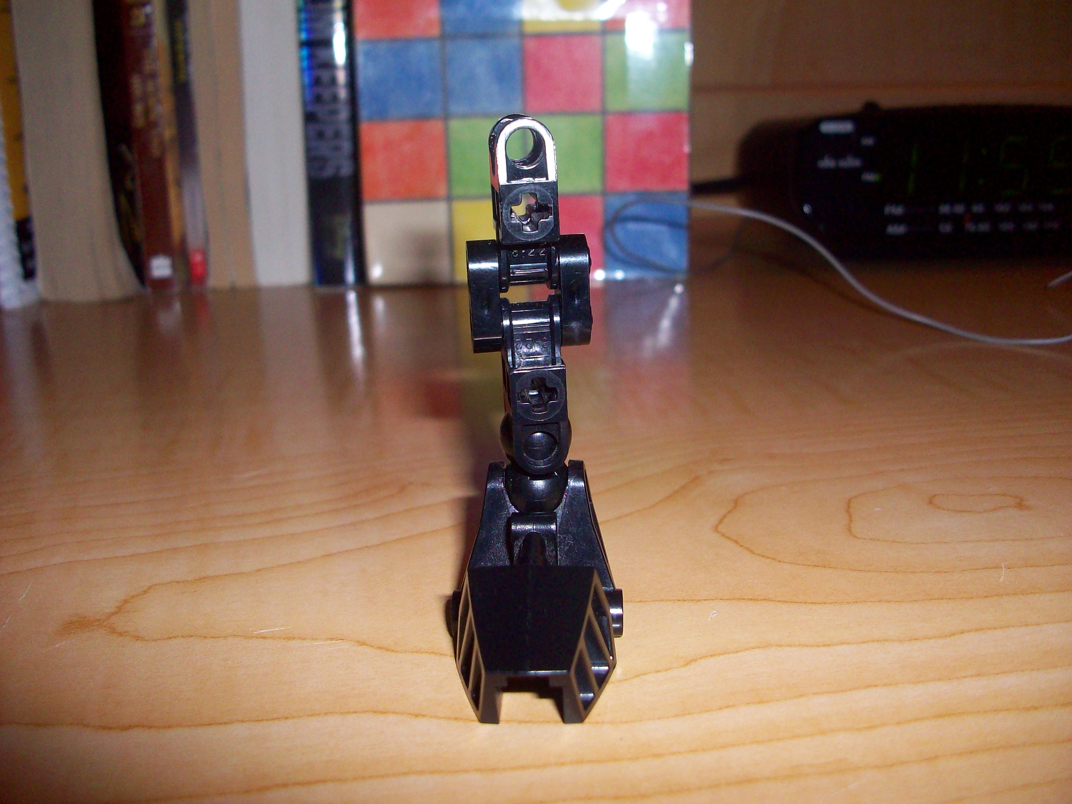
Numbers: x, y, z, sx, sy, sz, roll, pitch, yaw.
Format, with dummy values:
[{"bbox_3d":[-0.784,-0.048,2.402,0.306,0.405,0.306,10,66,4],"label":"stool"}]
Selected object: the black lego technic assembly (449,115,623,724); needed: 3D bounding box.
[{"bbox_3d":[0.000,-0.001,0.149,0.024,0.075,0.048,-1,15,4],"label":"black lego technic assembly"}]

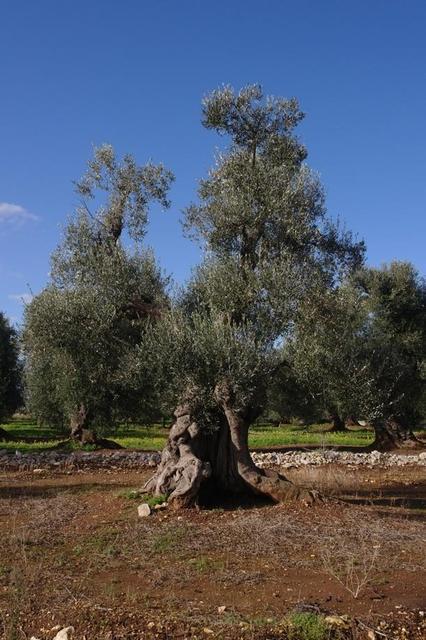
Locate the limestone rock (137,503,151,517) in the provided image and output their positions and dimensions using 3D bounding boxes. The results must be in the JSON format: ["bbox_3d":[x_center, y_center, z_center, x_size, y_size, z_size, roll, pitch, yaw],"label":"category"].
[{"bbox_3d":[-1.018,2.777,8.592,0.205,0.198,0.200,0,-8,0],"label":"limestone rock"}]

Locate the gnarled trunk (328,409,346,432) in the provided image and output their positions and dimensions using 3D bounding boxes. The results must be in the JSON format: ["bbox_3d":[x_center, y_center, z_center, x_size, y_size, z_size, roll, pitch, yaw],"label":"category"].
[{"bbox_3d":[6.909,5.575,32.537,0.999,1.313,0.950,0,-8,0],"label":"gnarled trunk"}]

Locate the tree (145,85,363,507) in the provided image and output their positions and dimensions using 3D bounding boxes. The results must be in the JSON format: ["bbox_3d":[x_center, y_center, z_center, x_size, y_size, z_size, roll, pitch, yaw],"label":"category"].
[{"bbox_3d":[0.754,-0.711,10.913,3.936,7.876,3.800,0,-8,0],"label":"tree"}]

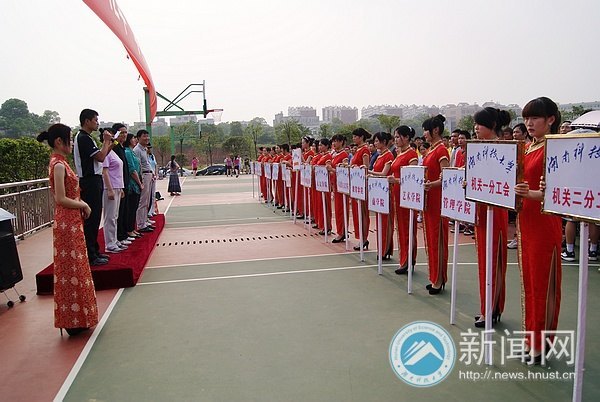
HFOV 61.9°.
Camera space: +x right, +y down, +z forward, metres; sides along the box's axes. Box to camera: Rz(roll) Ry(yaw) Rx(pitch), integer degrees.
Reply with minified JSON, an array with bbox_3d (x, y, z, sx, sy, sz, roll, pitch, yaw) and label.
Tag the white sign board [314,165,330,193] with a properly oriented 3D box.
[{"bbox_3d":[0.337,-0.355,8.000,0.050,0.410,0.560,-4,5,-18],"label":"white sign board"}]

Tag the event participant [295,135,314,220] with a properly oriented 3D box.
[{"bbox_3d":[0.089,-0.471,10.627,0.380,1.740,0.440,-3,5,-18],"label":"event participant"}]

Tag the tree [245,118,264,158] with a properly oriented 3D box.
[{"bbox_3d":[-4.544,-5.842,50.000,2.100,4.800,2.100,-3,5,-12],"label":"tree"}]

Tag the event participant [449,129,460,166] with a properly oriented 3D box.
[{"bbox_3d":[2.669,-0.365,8.638,0.300,1.730,0.470,-3,5,-18],"label":"event participant"}]

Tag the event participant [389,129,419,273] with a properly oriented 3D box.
[{"bbox_3d":[1.154,-0.009,5.640,0.380,1.650,0.440,-3,5,-18],"label":"event participant"}]

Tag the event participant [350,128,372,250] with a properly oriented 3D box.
[{"bbox_3d":[0.877,-0.179,7.232,0.330,1.720,0.430,-3,5,-18],"label":"event participant"}]

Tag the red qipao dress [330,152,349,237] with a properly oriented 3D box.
[{"bbox_3d":[0.620,-0.112,7.812,0.270,1.350,0.400,-3,5,-18],"label":"red qipao dress"}]

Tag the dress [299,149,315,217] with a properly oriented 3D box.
[{"bbox_3d":[0.151,-0.410,11.100,0.280,1.450,0.390,-3,5,-15],"label":"dress"}]

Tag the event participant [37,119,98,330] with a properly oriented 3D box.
[{"bbox_3d":[-1.812,0.235,3.927,0.460,1.650,0.440,-3,5,-15],"label":"event participant"}]

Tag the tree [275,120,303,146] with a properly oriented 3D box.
[{"bbox_3d":[-1.562,-7.673,68.000,3.900,6.400,3.900,-2,5,0],"label":"tree"}]

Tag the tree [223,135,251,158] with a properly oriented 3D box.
[{"bbox_3d":[-8.624,-6.383,68.000,3.800,4.700,3.800,-2,5,0],"label":"tree"}]

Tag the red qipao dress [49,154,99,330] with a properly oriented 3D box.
[{"bbox_3d":[-1.792,0.337,3.934,0.370,1.400,0.420,-3,5,-15],"label":"red qipao dress"}]

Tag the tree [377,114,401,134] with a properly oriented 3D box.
[{"bbox_3d":[9.191,-6.491,52.000,2.500,4.900,2.500,-3,5,-12],"label":"tree"}]

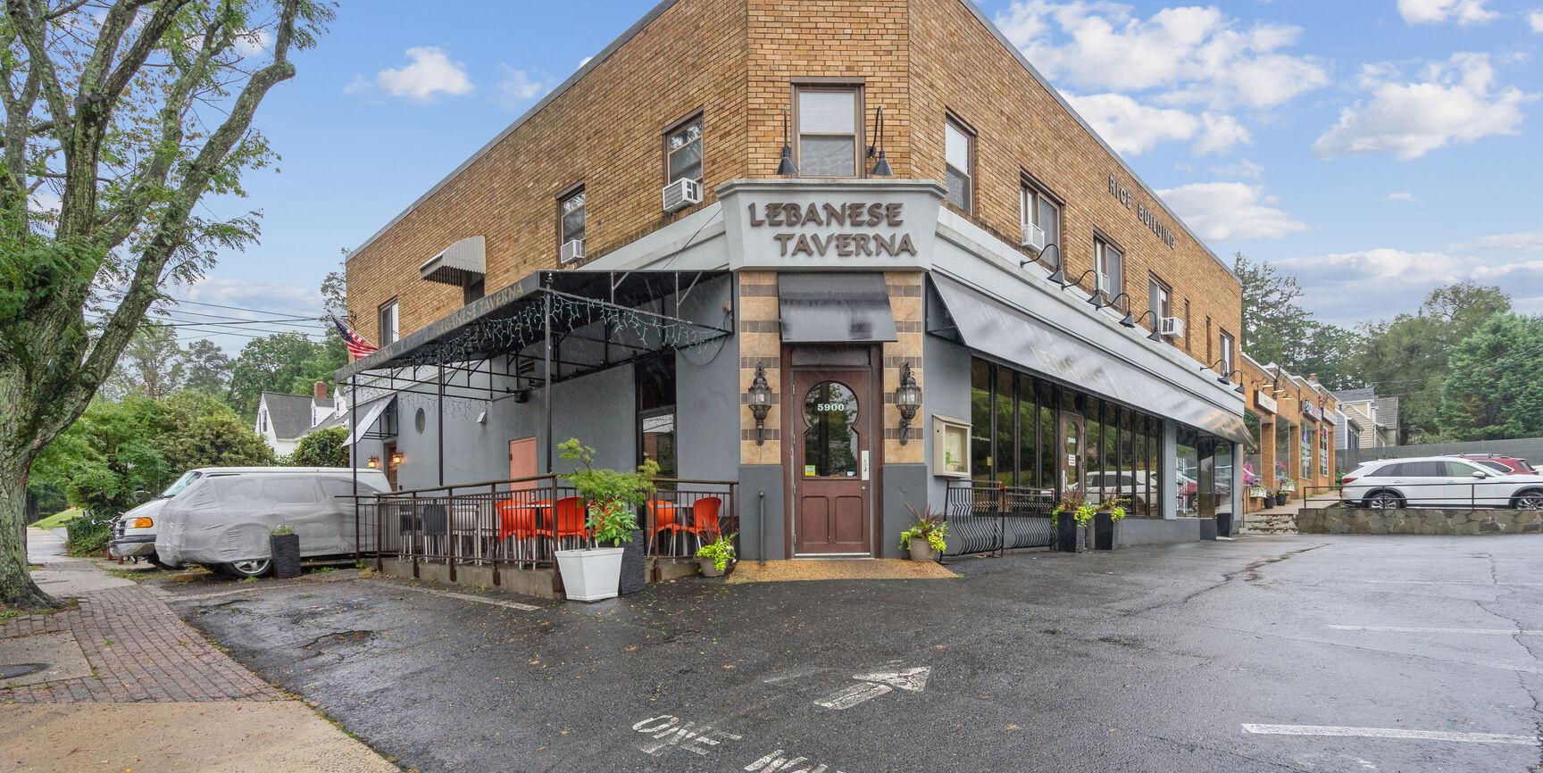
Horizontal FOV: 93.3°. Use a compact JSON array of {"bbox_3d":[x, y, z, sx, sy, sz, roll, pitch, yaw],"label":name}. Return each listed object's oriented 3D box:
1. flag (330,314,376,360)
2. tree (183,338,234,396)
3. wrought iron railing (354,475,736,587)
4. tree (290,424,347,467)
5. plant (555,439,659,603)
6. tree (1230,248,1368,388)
[{"bbox_3d":[-9.249,-1.072,16.200,0.450,1.100,1.050,-8,-12,43],"label":"flag"},{"bbox_3d":[-47.965,2.667,62.000,5.200,13.500,5.200,0,-9,0],"label":"tree"},{"bbox_3d":[-3.716,2.120,10.487,7.200,1.300,2.088,-10,-14,43],"label":"wrought iron railing"},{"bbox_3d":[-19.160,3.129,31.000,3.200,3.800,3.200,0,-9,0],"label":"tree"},{"bbox_3d":[-1.717,1.396,7.600,1.050,1.660,1.000,0,-9,0],"label":"plant"},{"bbox_3d":[36.199,-1.655,50.000,8.800,15.500,8.200,0,-9,0],"label":"tree"}]

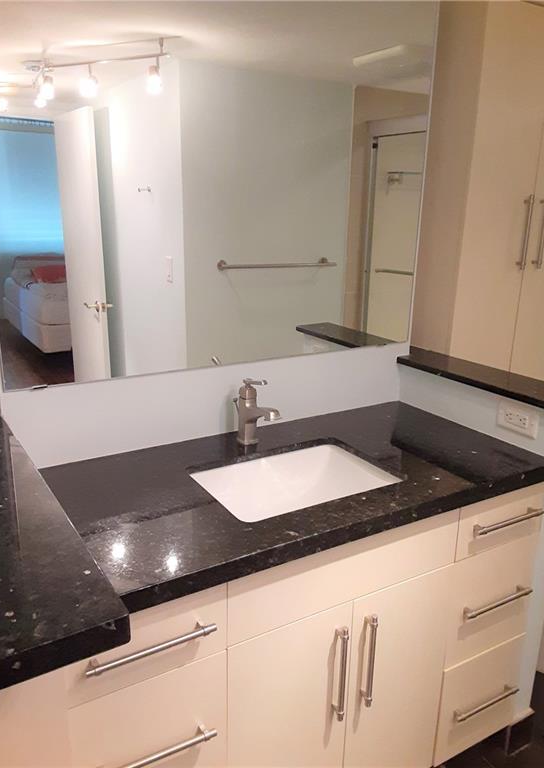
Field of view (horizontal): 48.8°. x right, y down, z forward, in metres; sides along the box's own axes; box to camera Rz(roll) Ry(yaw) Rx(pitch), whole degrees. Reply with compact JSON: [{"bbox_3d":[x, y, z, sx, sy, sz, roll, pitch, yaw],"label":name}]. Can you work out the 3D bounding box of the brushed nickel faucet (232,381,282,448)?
[{"bbox_3d":[-0.041,0.074,1.520,0.054,0.177,0.184,-8,18,-30],"label":"brushed nickel faucet"}]

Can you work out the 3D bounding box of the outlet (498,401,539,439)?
[{"bbox_3d":[0.633,0.093,1.551,0.009,0.070,0.116,-8,18,-30],"label":"outlet"}]

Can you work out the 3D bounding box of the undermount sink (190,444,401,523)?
[{"bbox_3d":[0.053,0.293,1.400,0.442,0.155,0.307,-8,18,-30],"label":"undermount sink"}]

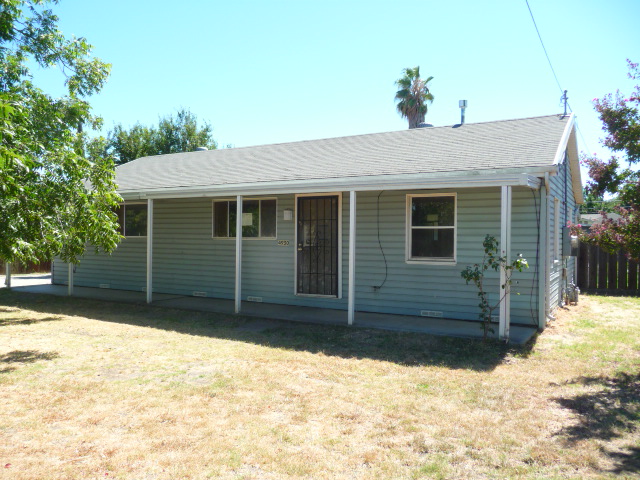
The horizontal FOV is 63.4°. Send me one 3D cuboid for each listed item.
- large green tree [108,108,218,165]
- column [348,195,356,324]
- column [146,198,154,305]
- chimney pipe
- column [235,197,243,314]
[{"bbox_3d":[-8.481,-2.873,28.003,6.200,8.478,6.000,1,0,30],"label":"large green tree"},{"bbox_3d":[0.551,0.299,8.777,0.079,2.250,0.079,1,0,30],"label":"column"},{"bbox_3d":[-3.688,0.245,11.252,0.079,2.244,0.079,1,0,30],"label":"column"},{"bbox_3d":[3.552,-3.156,12.815,0.199,0.599,0.199,1,0,30],"label":"chimney pipe"},{"bbox_3d":[-1.558,0.275,10.009,0.079,2.255,0.079,1,0,30],"label":"column"}]

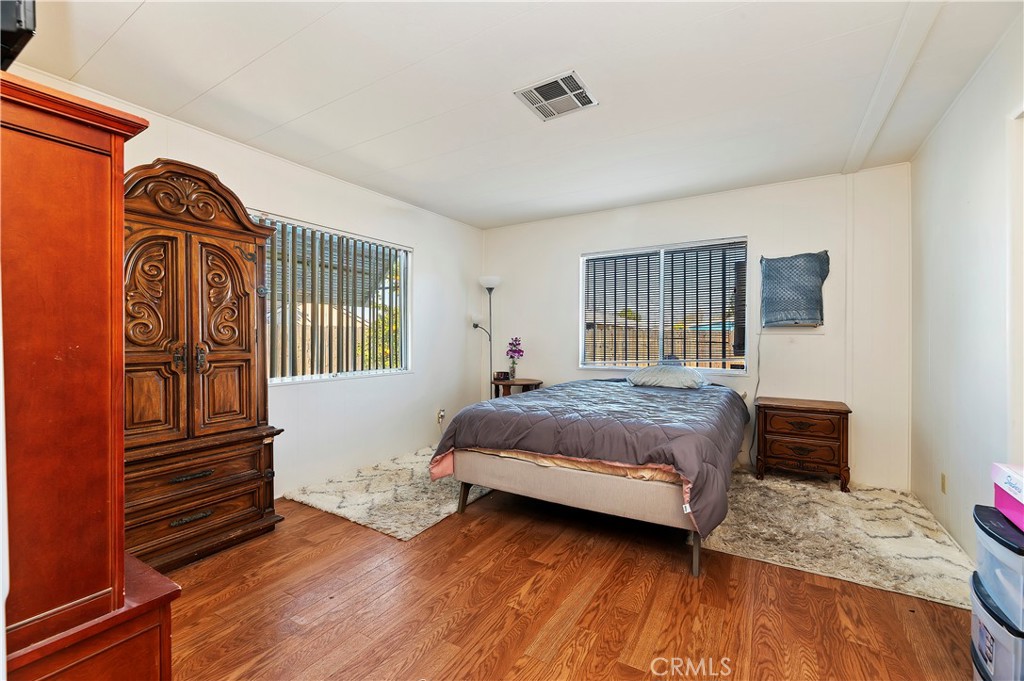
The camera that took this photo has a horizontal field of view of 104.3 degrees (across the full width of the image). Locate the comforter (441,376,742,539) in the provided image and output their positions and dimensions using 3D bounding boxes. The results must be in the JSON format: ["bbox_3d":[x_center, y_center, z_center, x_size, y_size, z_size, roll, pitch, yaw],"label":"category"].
[{"bbox_3d":[0.725,0.685,3.077,1.820,0.550,1.950,0,1,30],"label":"comforter"}]

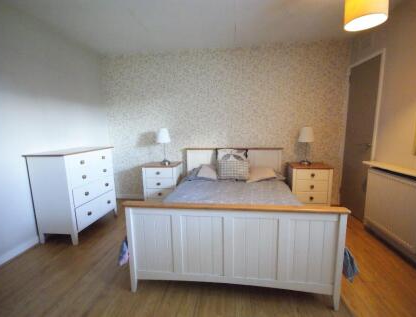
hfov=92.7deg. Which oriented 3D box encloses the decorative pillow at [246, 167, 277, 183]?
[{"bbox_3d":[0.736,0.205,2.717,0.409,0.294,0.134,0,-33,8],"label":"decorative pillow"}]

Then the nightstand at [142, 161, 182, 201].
[{"bbox_3d":[-0.690,0.436,3.166,0.525,0.667,0.436,0,7,8],"label":"nightstand"}]

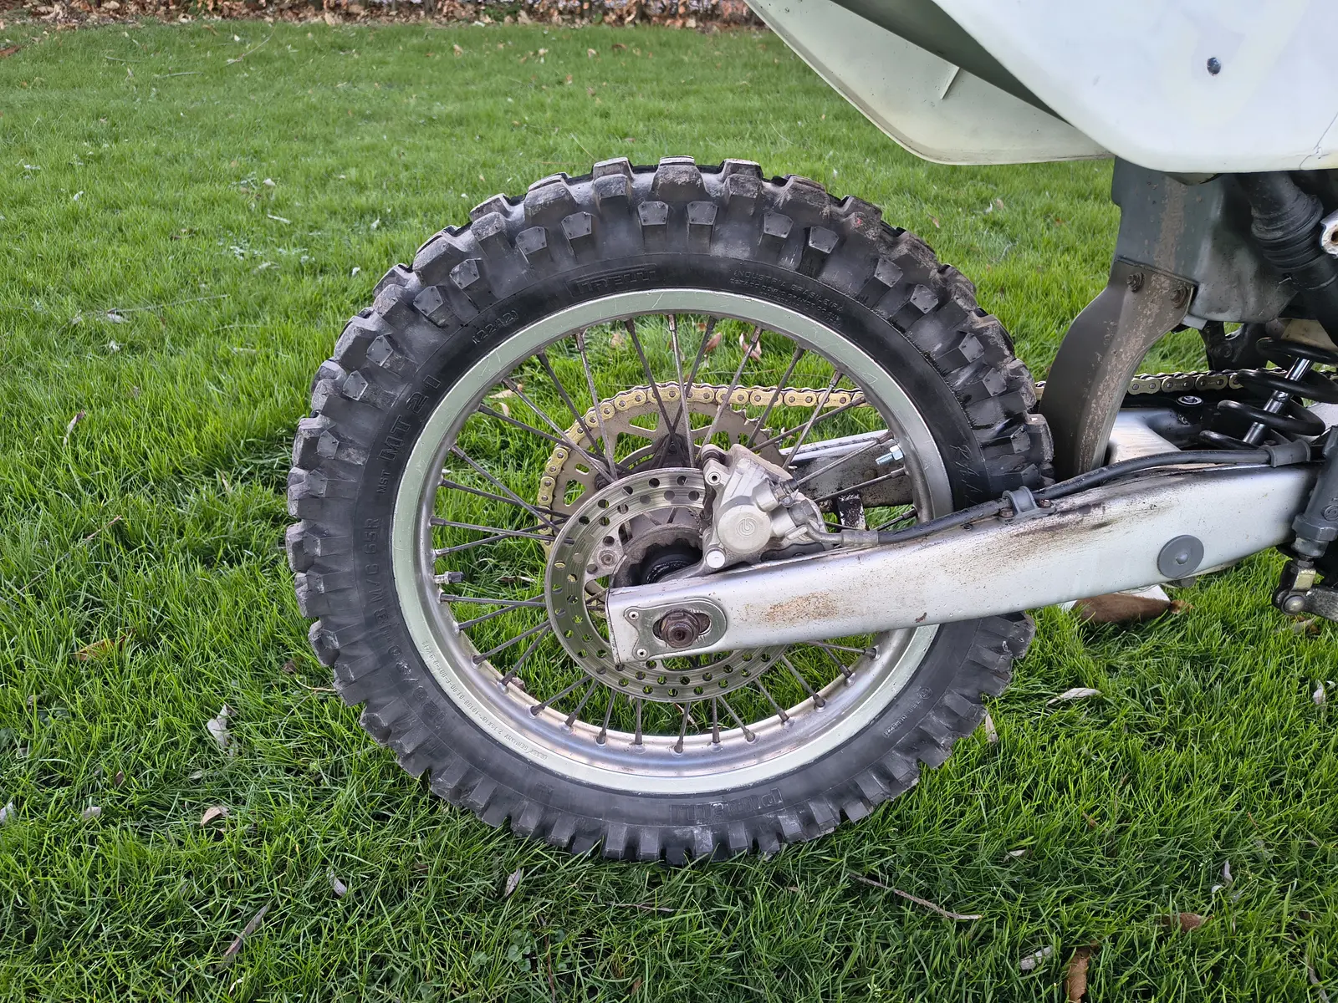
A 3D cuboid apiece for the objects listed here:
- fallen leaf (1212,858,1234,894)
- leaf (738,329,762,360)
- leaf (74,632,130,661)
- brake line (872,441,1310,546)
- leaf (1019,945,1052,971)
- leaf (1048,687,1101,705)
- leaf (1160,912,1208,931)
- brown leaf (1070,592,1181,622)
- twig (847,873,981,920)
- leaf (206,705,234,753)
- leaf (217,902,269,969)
[{"bbox_3d":[0.545,0.368,0.913,0.014,0.015,0.030,12,37,16],"label":"fallen leaf"},{"bbox_3d":[0.164,-0.317,1.873,0.042,0.035,0.045,-8,36,-11],"label":"leaf"},{"bbox_3d":[-0.716,0.183,1.173,0.057,0.014,0.027,-25,43,-31],"label":"leaf"},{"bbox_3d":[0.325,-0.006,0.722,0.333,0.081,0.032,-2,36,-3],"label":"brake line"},{"bbox_3d":[0.334,0.416,0.846,0.030,0.010,0.013,-15,38,-20],"label":"leaf"},{"bbox_3d":[0.482,0.232,1.104,0.062,0.013,0.017,-10,37,-13],"label":"leaf"},{"bbox_3d":[0.485,0.396,0.874,0.042,0.011,0.017,-5,36,-7],"label":"leaf"},{"bbox_3d":[0.612,0.141,1.237,0.133,0.020,0.045,-4,36,-5],"label":"brown leaf"},{"bbox_3d":[0.235,0.381,0.895,0.124,0.009,0.011,12,37,16],"label":"twig"},{"bbox_3d":[-0.515,0.260,1.064,0.025,0.018,0.054,-7,36,-9],"label":"leaf"},{"bbox_3d":[-0.395,0.404,0.864,0.013,0.012,0.059,12,37,16],"label":"leaf"}]

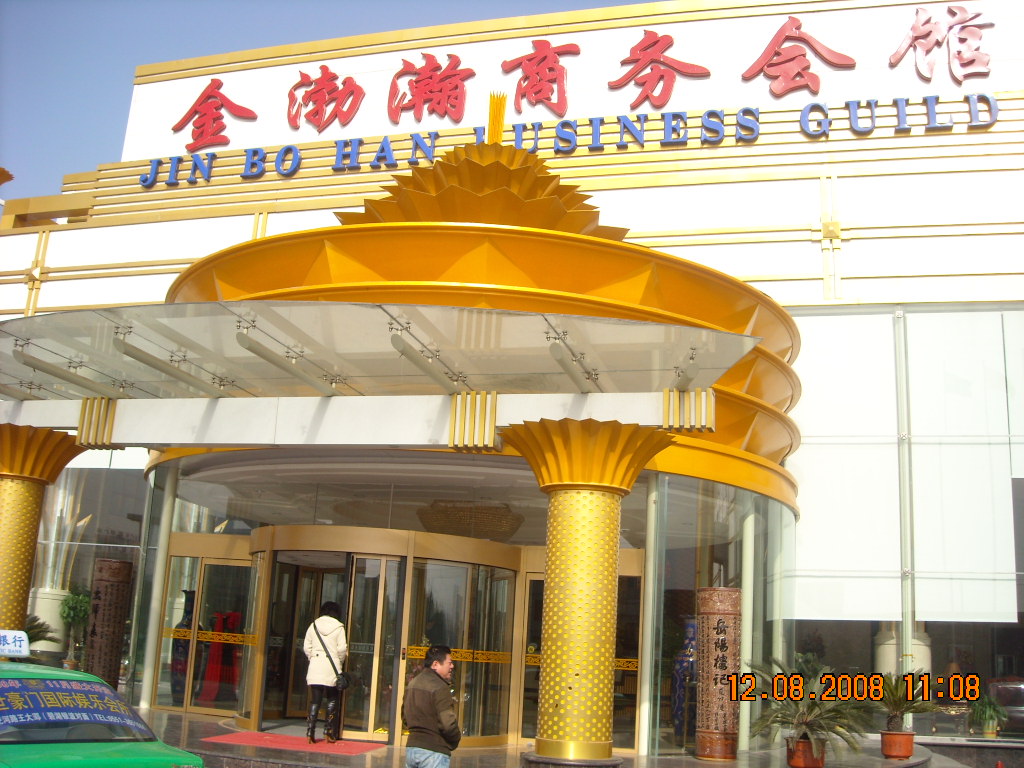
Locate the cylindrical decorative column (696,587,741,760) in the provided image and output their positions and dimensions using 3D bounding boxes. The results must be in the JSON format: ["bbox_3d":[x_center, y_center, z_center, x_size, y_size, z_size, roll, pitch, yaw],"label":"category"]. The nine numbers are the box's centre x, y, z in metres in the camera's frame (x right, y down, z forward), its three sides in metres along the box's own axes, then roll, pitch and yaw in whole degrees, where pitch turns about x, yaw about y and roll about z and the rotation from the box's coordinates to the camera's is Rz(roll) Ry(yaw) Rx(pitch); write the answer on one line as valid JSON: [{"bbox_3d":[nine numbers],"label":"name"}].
[{"bbox_3d":[2.606,3.592,12.955,0.570,2.100,0.570,-1,-14,16],"label":"cylindrical decorative column"}]

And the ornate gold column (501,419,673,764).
[{"bbox_3d":[0.643,1.978,9.701,1.660,3.050,1.660,-1,-14,16],"label":"ornate gold column"}]

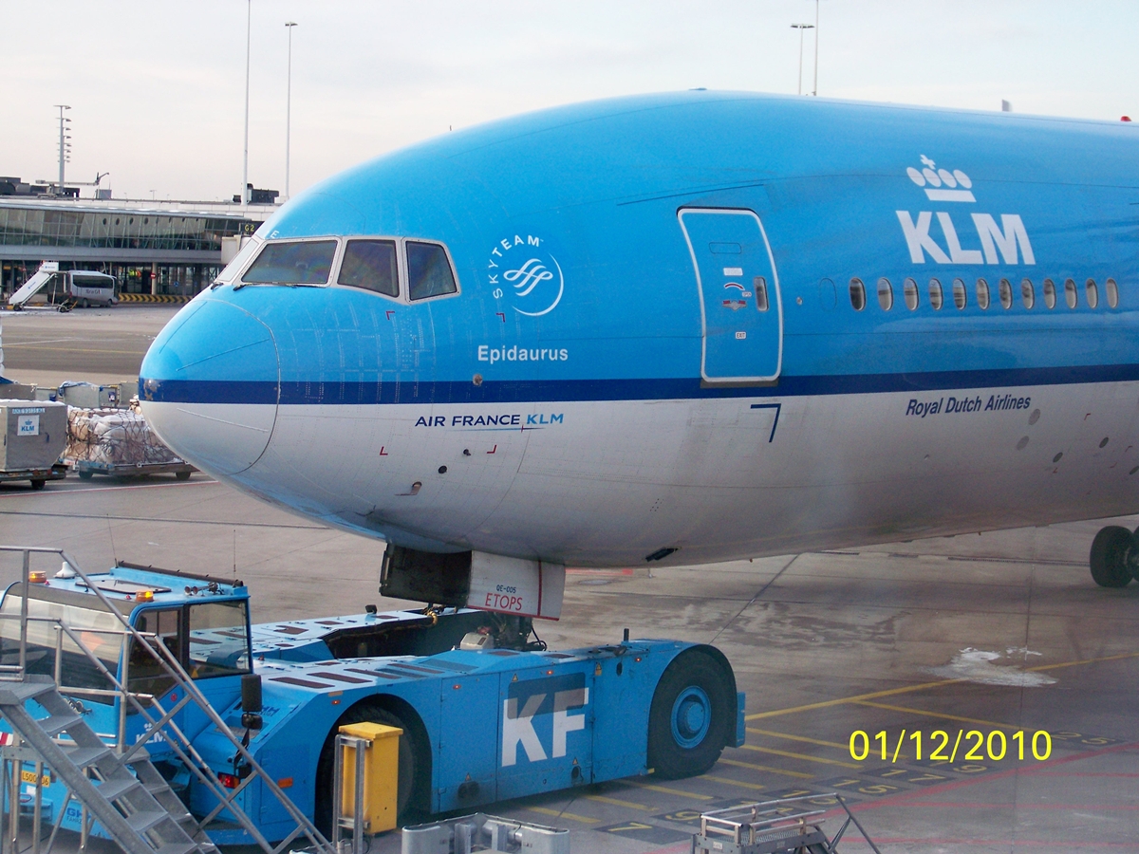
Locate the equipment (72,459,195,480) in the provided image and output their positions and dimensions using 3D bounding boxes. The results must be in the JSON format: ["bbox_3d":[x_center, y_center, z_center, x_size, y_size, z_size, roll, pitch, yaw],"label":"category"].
[{"bbox_3d":[-11.596,1.093,74.323,2.200,0.520,3.400,5,5,43],"label":"equipment"}]

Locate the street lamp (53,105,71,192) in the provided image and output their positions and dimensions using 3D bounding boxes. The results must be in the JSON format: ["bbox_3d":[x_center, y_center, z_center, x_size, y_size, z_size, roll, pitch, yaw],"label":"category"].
[{"bbox_3d":[-68.201,-31.370,370.780,2.200,23.600,1.200,1,4,0],"label":"street lamp"}]

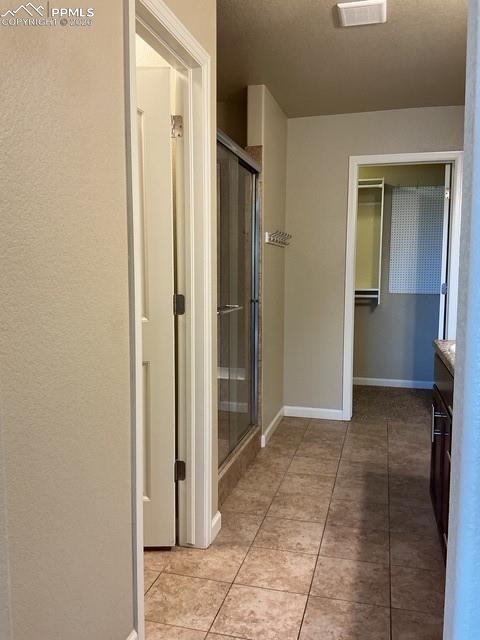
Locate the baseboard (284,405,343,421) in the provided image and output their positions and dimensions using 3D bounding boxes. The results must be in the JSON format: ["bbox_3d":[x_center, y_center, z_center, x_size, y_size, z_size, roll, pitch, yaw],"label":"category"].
[{"bbox_3d":[0.618,0.785,4.504,0.496,0.085,0.018,2,6,15],"label":"baseboard"}]

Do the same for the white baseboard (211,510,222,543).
[{"bbox_3d":[-0.117,0.971,2.503,0.018,0.085,0.146,2,6,16],"label":"white baseboard"}]

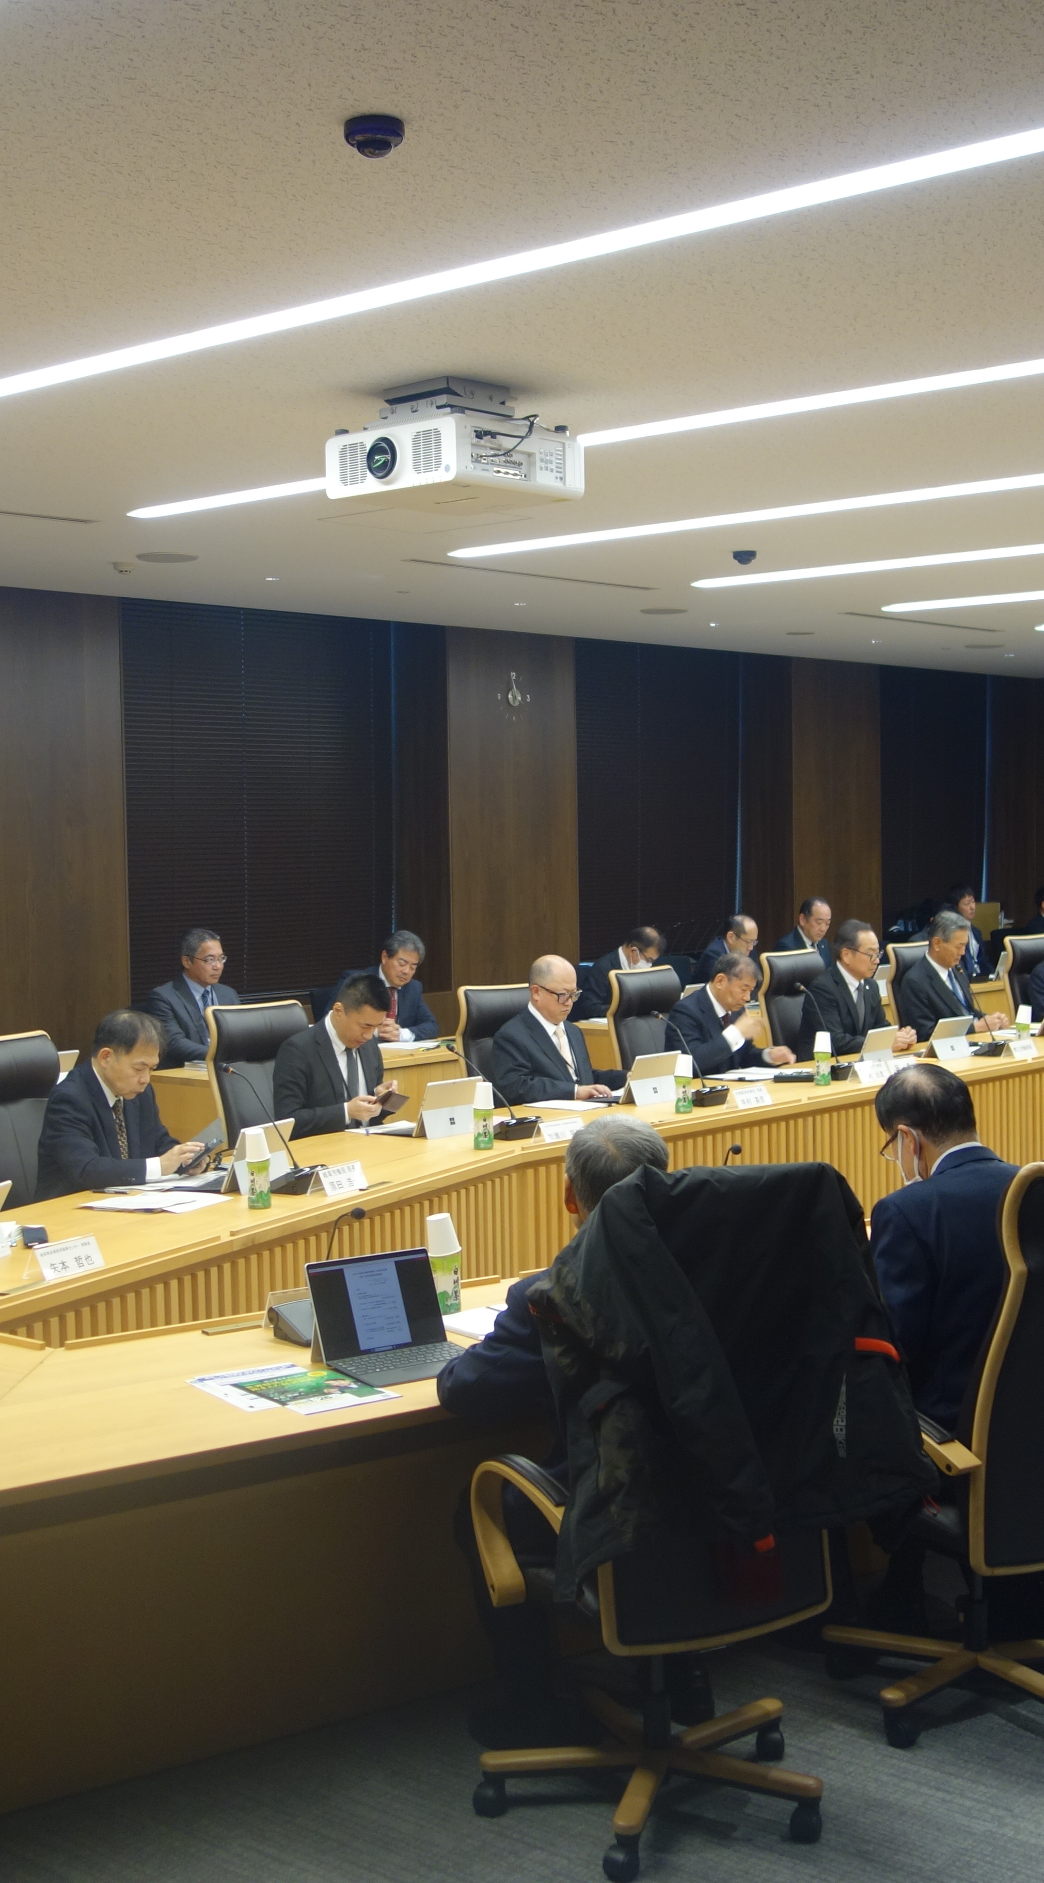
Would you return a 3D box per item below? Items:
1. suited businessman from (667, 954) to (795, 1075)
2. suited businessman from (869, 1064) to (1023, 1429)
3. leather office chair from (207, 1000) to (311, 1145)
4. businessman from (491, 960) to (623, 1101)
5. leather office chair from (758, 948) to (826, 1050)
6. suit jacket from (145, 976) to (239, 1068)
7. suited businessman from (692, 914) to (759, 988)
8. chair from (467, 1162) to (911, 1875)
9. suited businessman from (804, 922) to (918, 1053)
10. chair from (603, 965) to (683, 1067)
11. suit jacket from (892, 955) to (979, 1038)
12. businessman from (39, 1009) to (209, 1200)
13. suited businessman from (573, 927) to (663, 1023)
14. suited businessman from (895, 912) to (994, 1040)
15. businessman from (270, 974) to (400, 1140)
[{"bbox_3d":[0.956,0.674,9.829,0.760,1.230,0.520,2,4,41],"label":"suited businessman"},{"bbox_3d":[0.813,0.897,4.660,0.550,1.275,0.780,-3,4,-33],"label":"suited businessman"},{"bbox_3d":[-0.771,0.828,7.992,0.670,1.150,0.650,2,4,36],"label":"leather office chair"},{"bbox_3d":[0.222,0.710,8.800,0.740,1.280,0.520,2,4,41],"label":"businessman"},{"bbox_3d":[1.557,0.633,10.675,0.680,1.145,0.640,2,4,41],"label":"leather office chair"},{"bbox_3d":[-1.537,0.489,10.458,0.420,0.650,0.500,2,4,44],"label":"suit jacket"},{"bbox_3d":[1.433,0.442,13.654,0.780,1.270,0.520,2,4,41],"label":"suited businessman"},{"bbox_3d":[0.247,1.001,3.989,0.660,1.180,0.660,-2,3,-26],"label":"chair"},{"bbox_3d":[1.728,0.563,10.442,0.560,1.305,0.800,-4,4,-43],"label":"suited businessman"},{"bbox_3d":[0.770,0.697,10.154,0.650,1.130,0.660,2,4,41],"label":"chair"},{"bbox_3d":[2.154,0.398,11.103,0.450,0.660,0.500,2,4,41],"label":"suit jacket"},{"bbox_3d":[-1.153,0.841,6.842,0.780,1.250,0.520,1,4,35],"label":"businessman"},{"bbox_3d":[0.724,0.515,12.835,0.780,1.230,0.520,1,4,38],"label":"suited businessman"},{"bbox_3d":[2.408,0.519,11.674,0.520,1.320,0.740,-4,4,-45],"label":"suited businessman"},{"bbox_3d":[-0.626,0.757,7.951,0.760,1.280,0.520,2,4,40],"label":"businessman"}]

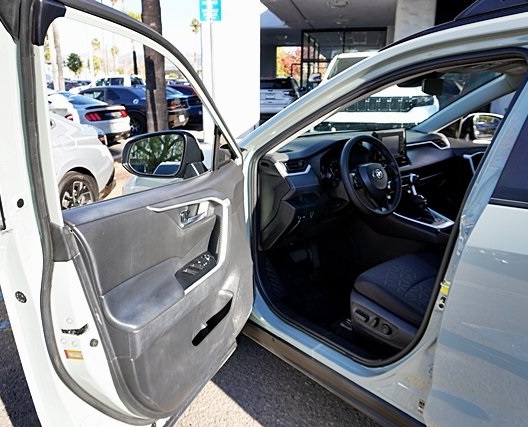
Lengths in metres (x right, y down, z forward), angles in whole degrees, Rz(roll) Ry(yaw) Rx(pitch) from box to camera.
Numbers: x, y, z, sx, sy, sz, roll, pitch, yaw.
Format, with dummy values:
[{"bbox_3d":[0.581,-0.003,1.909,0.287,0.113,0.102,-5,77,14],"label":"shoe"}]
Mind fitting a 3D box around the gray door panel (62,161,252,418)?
[{"bbox_3d":[-0.232,0.253,1.533,0.170,0.760,0.950,8,19,24],"label":"gray door panel"}]

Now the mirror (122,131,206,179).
[{"bbox_3d":[-0.408,-0.247,1.714,0.270,0.190,0.170,6,18,19],"label":"mirror"}]

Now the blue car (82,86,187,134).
[{"bbox_3d":[-4.720,-3.066,12.866,5.000,1.460,1.920,4,18,14],"label":"blue car"}]

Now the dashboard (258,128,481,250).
[{"bbox_3d":[0.486,-0.229,2.424,1.470,0.480,0.570,-15,23,-40],"label":"dashboard"}]

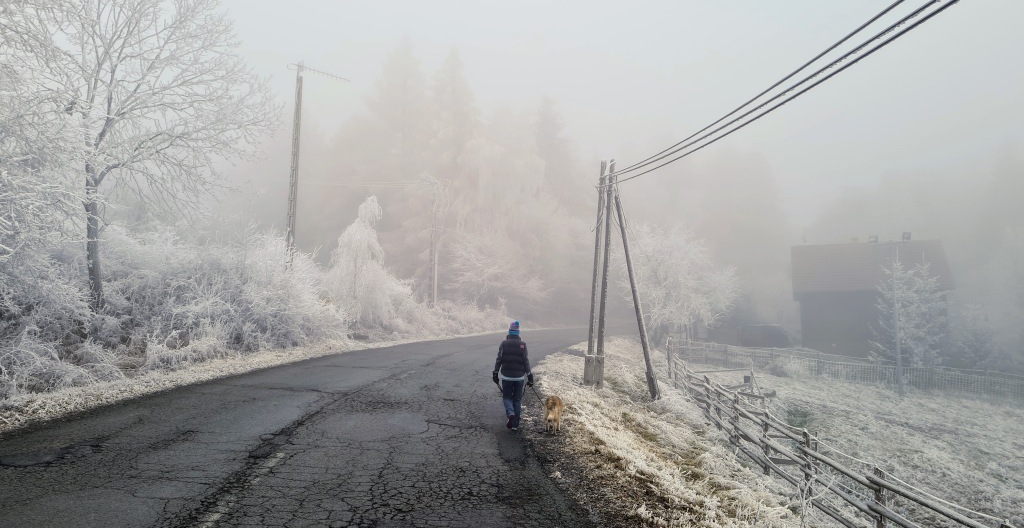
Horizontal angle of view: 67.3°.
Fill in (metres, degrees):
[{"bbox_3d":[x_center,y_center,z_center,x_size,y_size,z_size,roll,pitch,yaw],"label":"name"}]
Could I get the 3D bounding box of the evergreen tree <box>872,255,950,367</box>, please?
[{"bbox_3d":[21.395,2.642,41.751,4.000,6.123,4.000,-2,-5,27],"label":"evergreen tree"}]

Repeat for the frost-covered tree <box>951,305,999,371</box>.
[{"bbox_3d":[26.159,4.137,43.664,2.700,4.013,2.700,-3,-5,31],"label":"frost-covered tree"}]

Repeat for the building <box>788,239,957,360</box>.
[{"bbox_3d":[23.649,2.494,51.252,9.000,7.751,9.000,-2,-5,21],"label":"building"}]

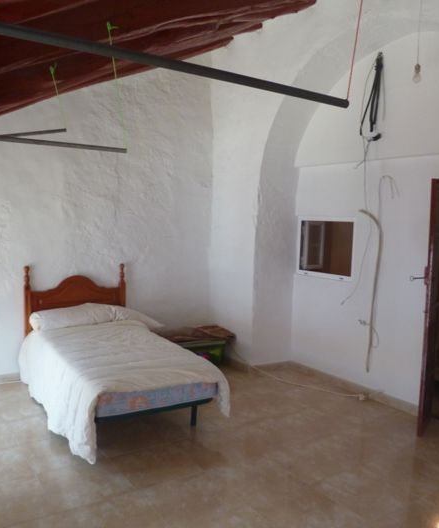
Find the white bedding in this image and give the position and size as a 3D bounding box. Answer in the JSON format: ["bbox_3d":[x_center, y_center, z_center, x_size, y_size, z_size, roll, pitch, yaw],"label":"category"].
[{"bbox_3d":[-0.915,0.965,4.283,1.190,0.550,1.880,-1,6,-33],"label":"white bedding"}]

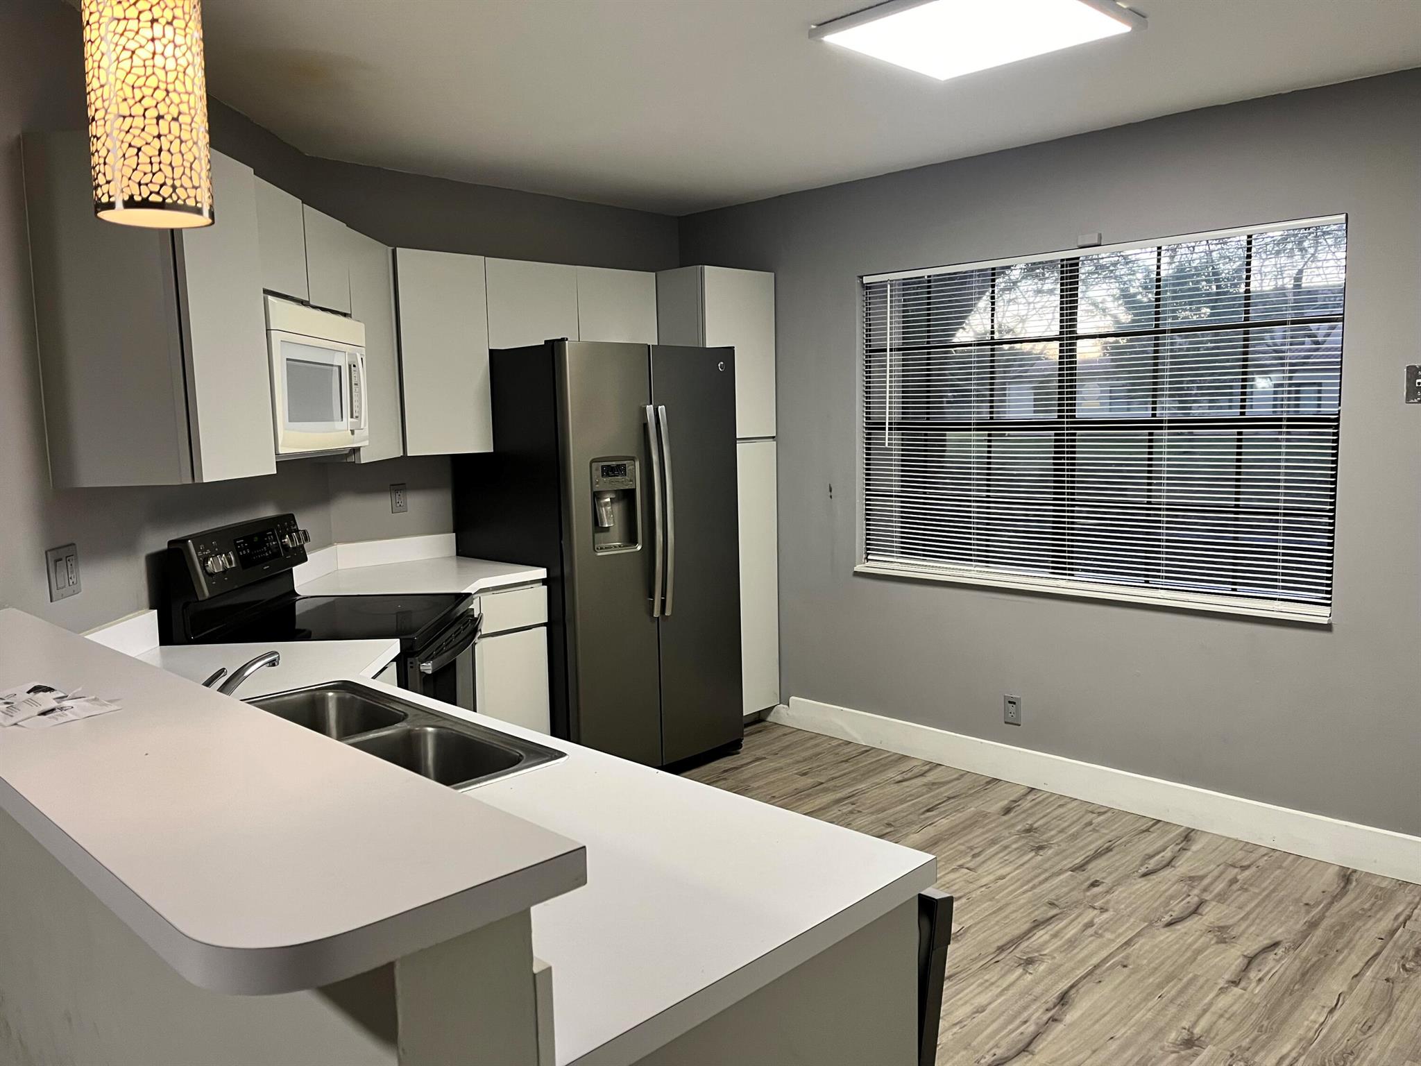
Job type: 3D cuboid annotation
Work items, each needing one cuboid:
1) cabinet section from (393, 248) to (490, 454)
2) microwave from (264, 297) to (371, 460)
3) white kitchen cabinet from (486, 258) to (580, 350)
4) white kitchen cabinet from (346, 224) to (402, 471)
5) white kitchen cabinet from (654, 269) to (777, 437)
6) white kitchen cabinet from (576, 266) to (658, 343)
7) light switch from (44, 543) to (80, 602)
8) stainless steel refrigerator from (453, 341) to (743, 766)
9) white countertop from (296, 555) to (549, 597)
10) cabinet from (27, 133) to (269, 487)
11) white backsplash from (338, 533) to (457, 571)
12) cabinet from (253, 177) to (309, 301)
[{"bbox_3d":[-1.112,-0.686,4.150,0.320,0.753,0.381,5,9,43],"label":"cabinet section"},{"bbox_3d":[-1.285,-0.436,3.101,0.385,0.403,0.750,-1,6,0],"label":"microwave"},{"bbox_3d":[-0.825,-0.933,4.469,0.305,0.357,0.452,5,9,45],"label":"white kitchen cabinet"},{"bbox_3d":[-1.319,-0.631,3.721,0.309,0.762,0.479,-1,6,-1],"label":"white kitchen cabinet"},{"bbox_3d":[-0.083,-0.813,4.989,0.626,0.742,0.462,5,9,44],"label":"white kitchen cabinet"},{"bbox_3d":[-0.506,-0.980,4.788,0.305,0.359,0.451,5,9,45],"label":"white kitchen cabinet"},{"bbox_3d":[-1.460,0.089,2.414,0.008,0.115,0.117,-1,6,0],"label":"light switch"},{"bbox_3d":[-0.446,0.119,4.502,0.818,1.771,0.903,5,9,44],"label":"stainless steel refrigerator"},{"bbox_3d":[-1.093,0.192,3.850,0.883,0.042,0.949,5,9,44],"label":"white countertop"},{"bbox_3d":[-1.309,-0.508,2.539,0.337,0.764,0.402,-1,6,0],"label":"cabinet"},{"bbox_3d":[-1.255,0.070,4.319,0.020,0.102,0.535,5,9,45],"label":"white backsplash"},{"bbox_3d":[-1.326,-0.787,2.892,0.318,0.282,0.382,-1,6,0],"label":"cabinet"}]

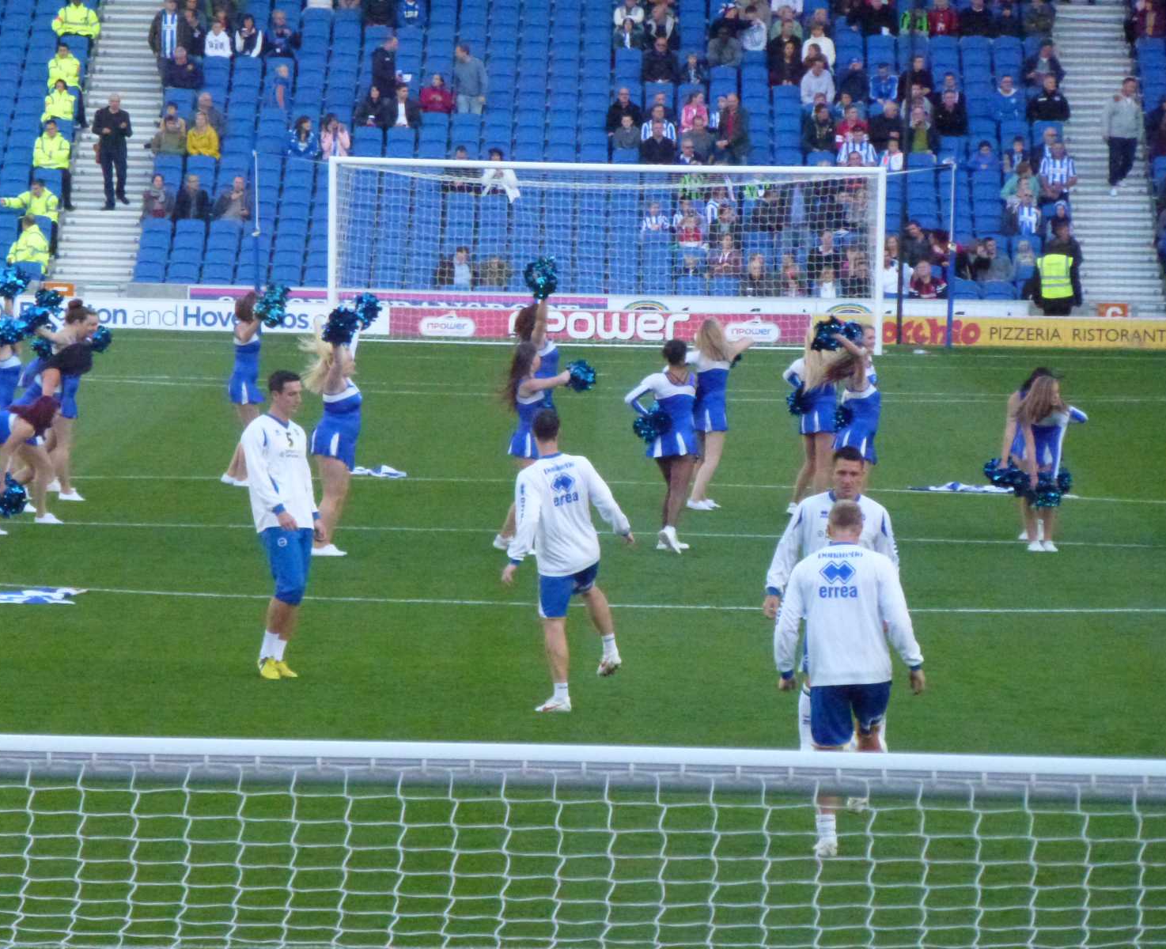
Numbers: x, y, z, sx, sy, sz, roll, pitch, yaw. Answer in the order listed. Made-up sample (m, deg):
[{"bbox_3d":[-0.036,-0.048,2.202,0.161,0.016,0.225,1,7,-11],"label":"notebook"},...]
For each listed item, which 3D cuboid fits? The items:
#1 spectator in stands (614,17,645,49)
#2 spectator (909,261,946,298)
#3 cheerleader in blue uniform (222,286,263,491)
[{"bbox_3d":[0.729,-6.750,144.843,0.480,1.050,0.650,1,3,0],"label":"spectator in stands"},{"bbox_3d":[5.019,-2.516,132.925,0.550,1.220,0.780,1,2,0],"label":"spectator"},{"bbox_3d":[-2.954,-0.750,79.400,0.500,1.670,0.500,0,3,-32],"label":"cheerleader in blue uniform"}]

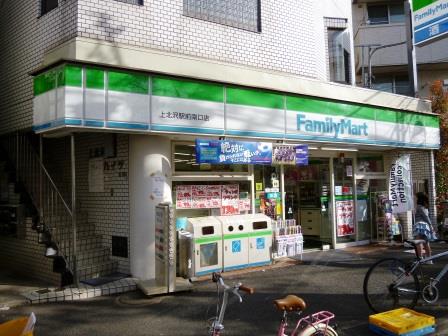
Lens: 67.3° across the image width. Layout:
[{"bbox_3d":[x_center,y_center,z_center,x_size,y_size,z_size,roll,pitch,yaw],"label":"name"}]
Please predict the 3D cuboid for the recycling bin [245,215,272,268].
[{"bbox_3d":[0.593,1.382,6.542,0.540,0.940,0.380,0,-3,-29],"label":"recycling bin"}]

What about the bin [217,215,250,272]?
[{"bbox_3d":[0.123,1.379,6.277,0.540,0.940,0.380,0,-3,-29],"label":"bin"}]

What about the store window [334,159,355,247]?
[{"bbox_3d":[2.924,0.804,8.105,0.850,2.140,0.080,0,-3,-29],"label":"store window"}]

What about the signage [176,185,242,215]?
[{"bbox_3d":[-0.194,0.598,6.379,1.500,0.520,0.030,0,-3,-29],"label":"signage"}]

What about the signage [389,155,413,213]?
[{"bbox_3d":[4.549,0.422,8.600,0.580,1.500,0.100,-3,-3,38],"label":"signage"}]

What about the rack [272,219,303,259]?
[{"bbox_3d":[1.233,1.439,6.750,0.580,0.820,0.330,0,-3,-29],"label":"rack"}]

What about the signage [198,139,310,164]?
[{"bbox_3d":[0.612,-0.250,6.041,2.445,0.400,0.040,0,-3,-29],"label":"signage"}]

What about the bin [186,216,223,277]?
[{"bbox_3d":[-0.357,1.376,6.008,0.540,0.940,0.380,0,-3,-29],"label":"bin"}]

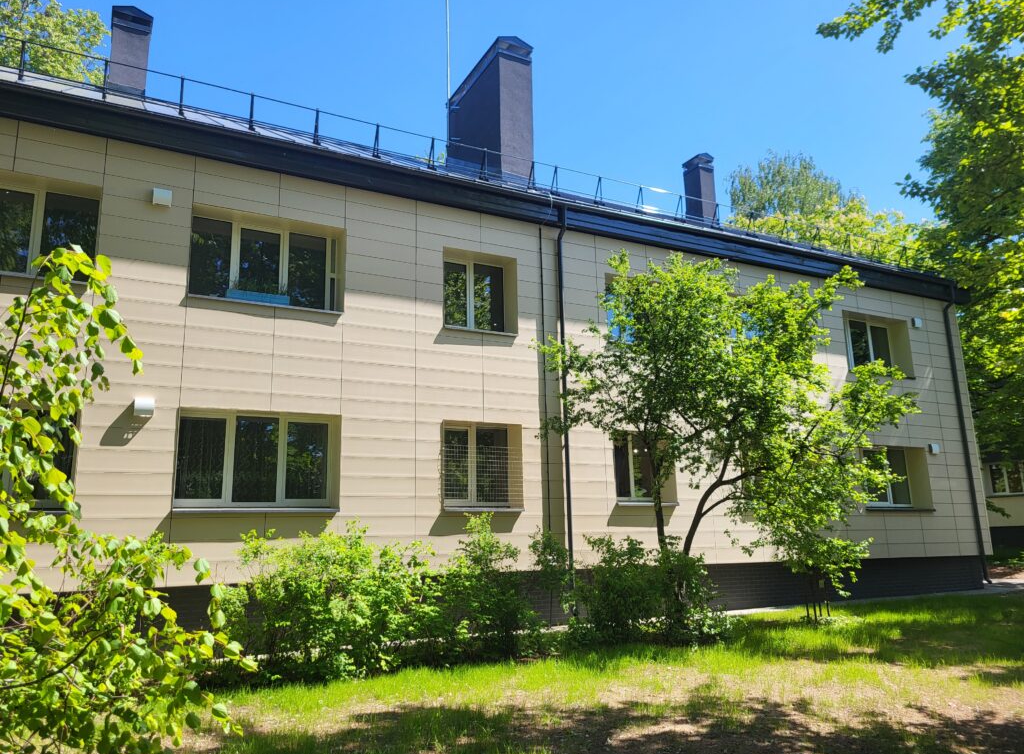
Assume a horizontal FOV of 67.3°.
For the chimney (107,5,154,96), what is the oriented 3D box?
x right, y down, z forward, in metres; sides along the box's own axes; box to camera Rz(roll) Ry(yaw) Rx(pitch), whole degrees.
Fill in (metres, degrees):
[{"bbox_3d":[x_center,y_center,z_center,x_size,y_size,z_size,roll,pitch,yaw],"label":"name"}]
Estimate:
[{"bbox_3d":[-8.434,-7.231,16.963,0.800,2.050,0.750,5,-14,-27],"label":"chimney"}]

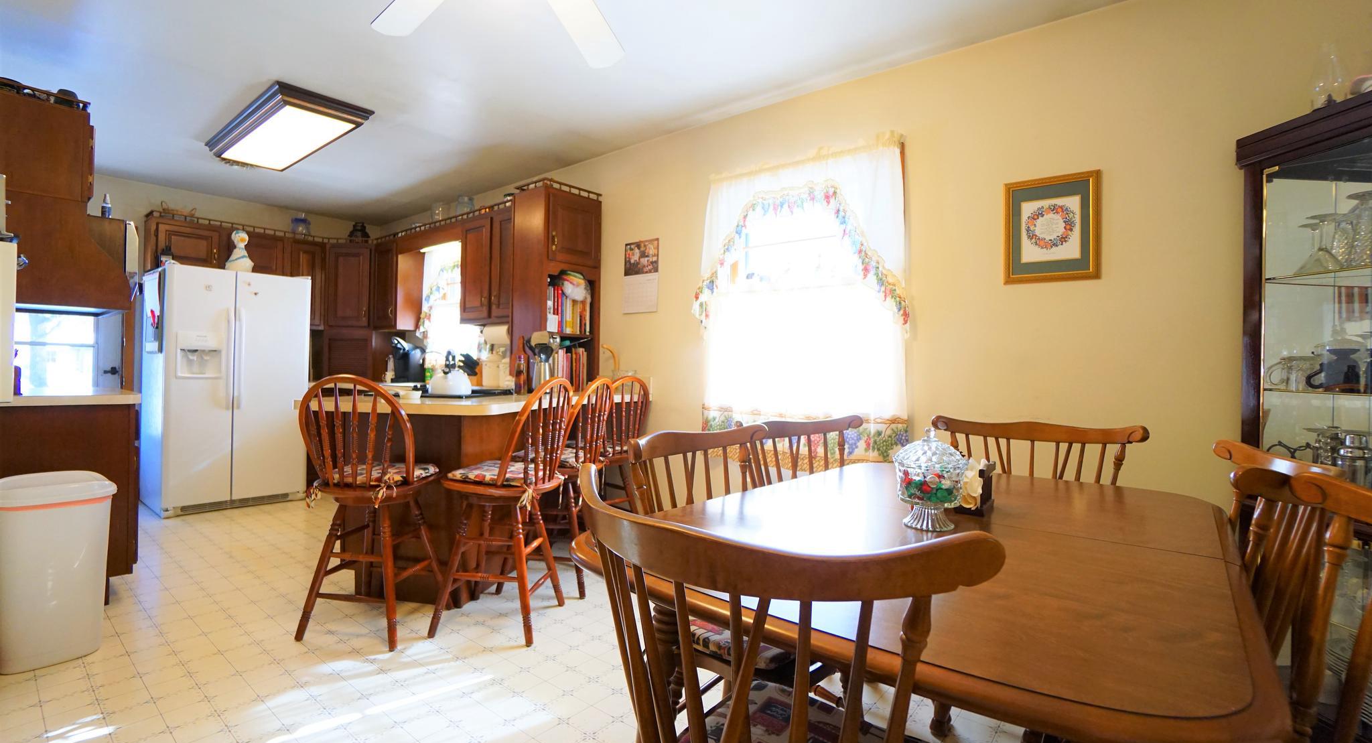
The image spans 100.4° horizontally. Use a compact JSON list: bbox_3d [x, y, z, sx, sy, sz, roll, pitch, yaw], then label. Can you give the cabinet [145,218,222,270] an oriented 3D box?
[{"bbox_3d":[-3.875,-0.955,4.414,0.310,0.380,0.400,2,1,39],"label":"cabinet"}]

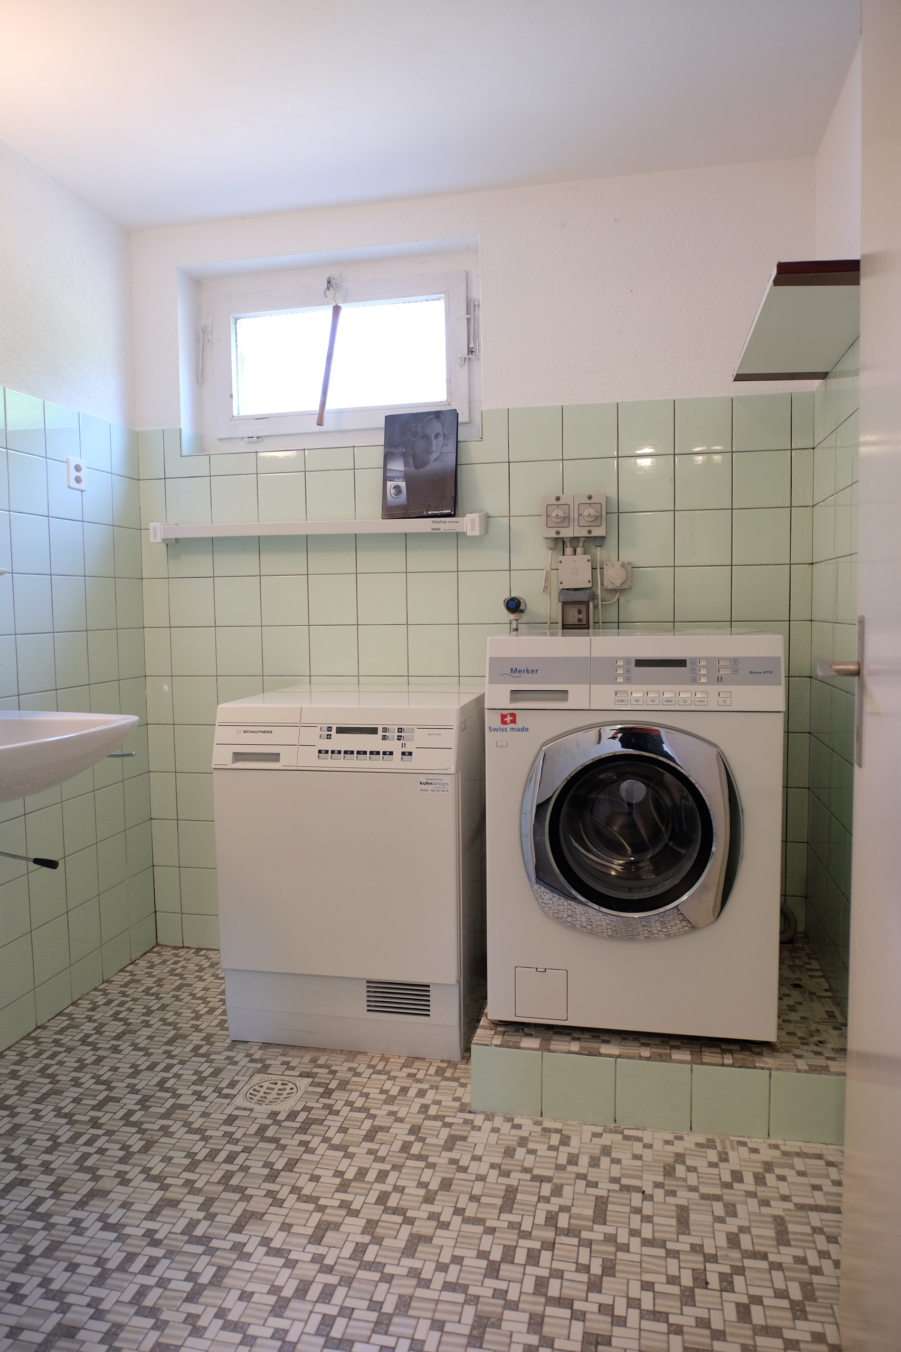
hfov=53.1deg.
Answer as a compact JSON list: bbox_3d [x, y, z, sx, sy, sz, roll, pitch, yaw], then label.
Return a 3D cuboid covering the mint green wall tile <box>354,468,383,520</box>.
[{"bbox_3d":[-0.203,-0.522,2.600,0.148,0.148,0.008,0,5,11],"label":"mint green wall tile"}]

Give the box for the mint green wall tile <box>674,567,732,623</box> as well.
[{"bbox_3d":[0.684,-0.221,2.444,0.150,0.150,0.010,0,5,12],"label":"mint green wall tile"}]

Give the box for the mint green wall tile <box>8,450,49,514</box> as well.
[{"bbox_3d":[-1.065,-0.484,2.261,0.010,0.149,0.149,0,4,11],"label":"mint green wall tile"}]

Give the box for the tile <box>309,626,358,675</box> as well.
[{"bbox_3d":[-0.344,-0.074,2.684,0.149,0.149,0.008,0,5,12],"label":"tile"}]

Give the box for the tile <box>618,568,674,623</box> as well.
[{"bbox_3d":[0.536,-0.223,2.475,0.148,0.148,0.008,0,5,11],"label":"tile"}]

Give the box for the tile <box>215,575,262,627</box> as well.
[{"bbox_3d":[-0.651,-0.228,2.772,0.150,0.150,0.010,0,4,12],"label":"tile"}]

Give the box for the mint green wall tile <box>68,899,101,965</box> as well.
[{"bbox_3d":[-1.020,0.707,2.508,0.008,0.149,0.146,0,5,12],"label":"mint green wall tile"}]

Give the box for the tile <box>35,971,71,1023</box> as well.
[{"bbox_3d":[-1.042,0.840,2.361,0.010,0.100,0.144,0,5,12],"label":"tile"}]

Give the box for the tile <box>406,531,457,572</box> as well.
[{"bbox_3d":[-0.053,-0.374,2.602,0.149,0.149,0.010,0,4,12],"label":"tile"}]

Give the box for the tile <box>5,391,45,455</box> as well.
[{"bbox_3d":[-1.061,-0.629,2.238,0.010,0.143,0.147,0,5,11],"label":"tile"}]

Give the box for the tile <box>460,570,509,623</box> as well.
[{"bbox_3d":[0.096,-0.224,2.565,0.148,0.148,0.008,0,5,11],"label":"tile"}]

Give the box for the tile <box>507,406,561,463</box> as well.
[{"bbox_3d":[0.242,-0.682,2.552,0.150,0.145,0.010,0,4,12],"label":"tile"}]

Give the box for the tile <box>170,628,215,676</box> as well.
[{"bbox_3d":[-0.784,-0.075,2.756,0.148,0.148,0.008,0,5,11],"label":"tile"}]

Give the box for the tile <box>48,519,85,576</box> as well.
[{"bbox_3d":[-1.030,-0.344,2.412,0.010,0.150,0.148,0,5,12],"label":"tile"}]

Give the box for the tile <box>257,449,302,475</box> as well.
[{"bbox_3d":[-0.507,-0.642,2.709,0.150,0.064,0.010,0,4,12],"label":"tile"}]

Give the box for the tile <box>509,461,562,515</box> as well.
[{"bbox_3d":[0.241,-0.524,2.529,0.149,0.149,0.010,0,4,12],"label":"tile"}]

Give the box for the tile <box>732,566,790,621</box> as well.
[{"bbox_3d":[0.831,-0.221,2.413,0.147,0.147,0.010,0,5,12],"label":"tile"}]

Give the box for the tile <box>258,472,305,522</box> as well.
[{"bbox_3d":[-0.505,-0.533,2.717,0.150,0.150,0.010,0,4,12],"label":"tile"}]

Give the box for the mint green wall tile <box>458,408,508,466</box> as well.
[{"bbox_3d":[0.090,-0.670,2.531,0.148,0.148,0.010,0,5,11],"label":"mint green wall tile"}]

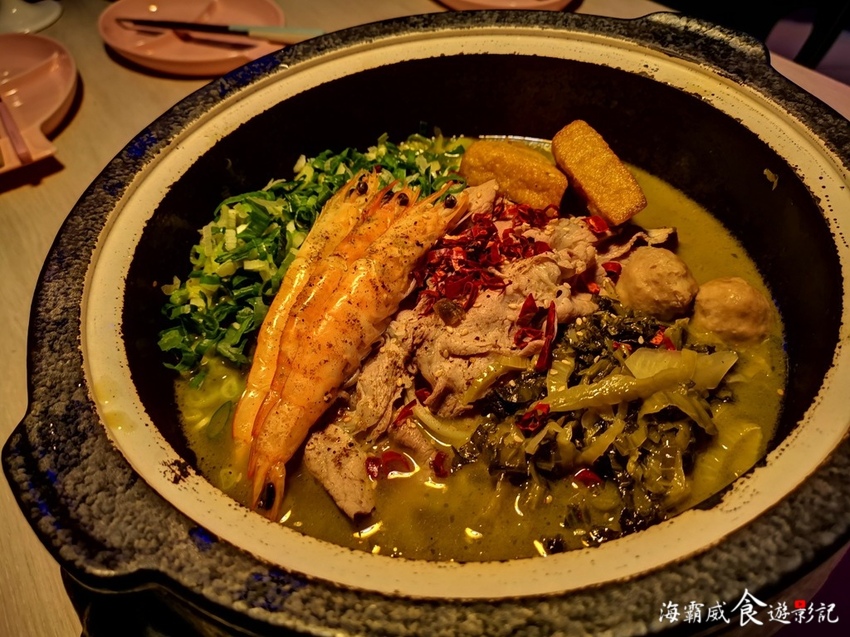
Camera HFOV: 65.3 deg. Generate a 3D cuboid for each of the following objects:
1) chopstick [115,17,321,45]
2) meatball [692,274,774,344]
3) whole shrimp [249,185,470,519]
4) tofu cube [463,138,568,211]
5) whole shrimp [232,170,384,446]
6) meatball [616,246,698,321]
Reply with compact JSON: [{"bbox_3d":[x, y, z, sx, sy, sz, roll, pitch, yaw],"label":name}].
[{"bbox_3d":[-0.196,-0.276,0.633,0.238,0.010,0.018,11,52,15],"label":"chopstick"},{"bbox_3d":[0.126,-0.003,0.272,0.032,0.031,0.032,-7,49,0],"label":"meatball"},{"bbox_3d":[-0.025,0.009,0.254,0.030,0.025,0.150,19,65,21],"label":"whole shrimp"},{"bbox_3d":[0.045,-0.070,0.330,0.053,0.026,0.029,24,56,24],"label":"tofu cube"},{"bbox_3d":[-0.050,-0.005,0.272,0.027,0.025,0.140,13,65,16],"label":"whole shrimp"},{"bbox_3d":[0.098,-0.014,0.280,0.033,0.033,0.033,-7,49,0],"label":"meatball"}]

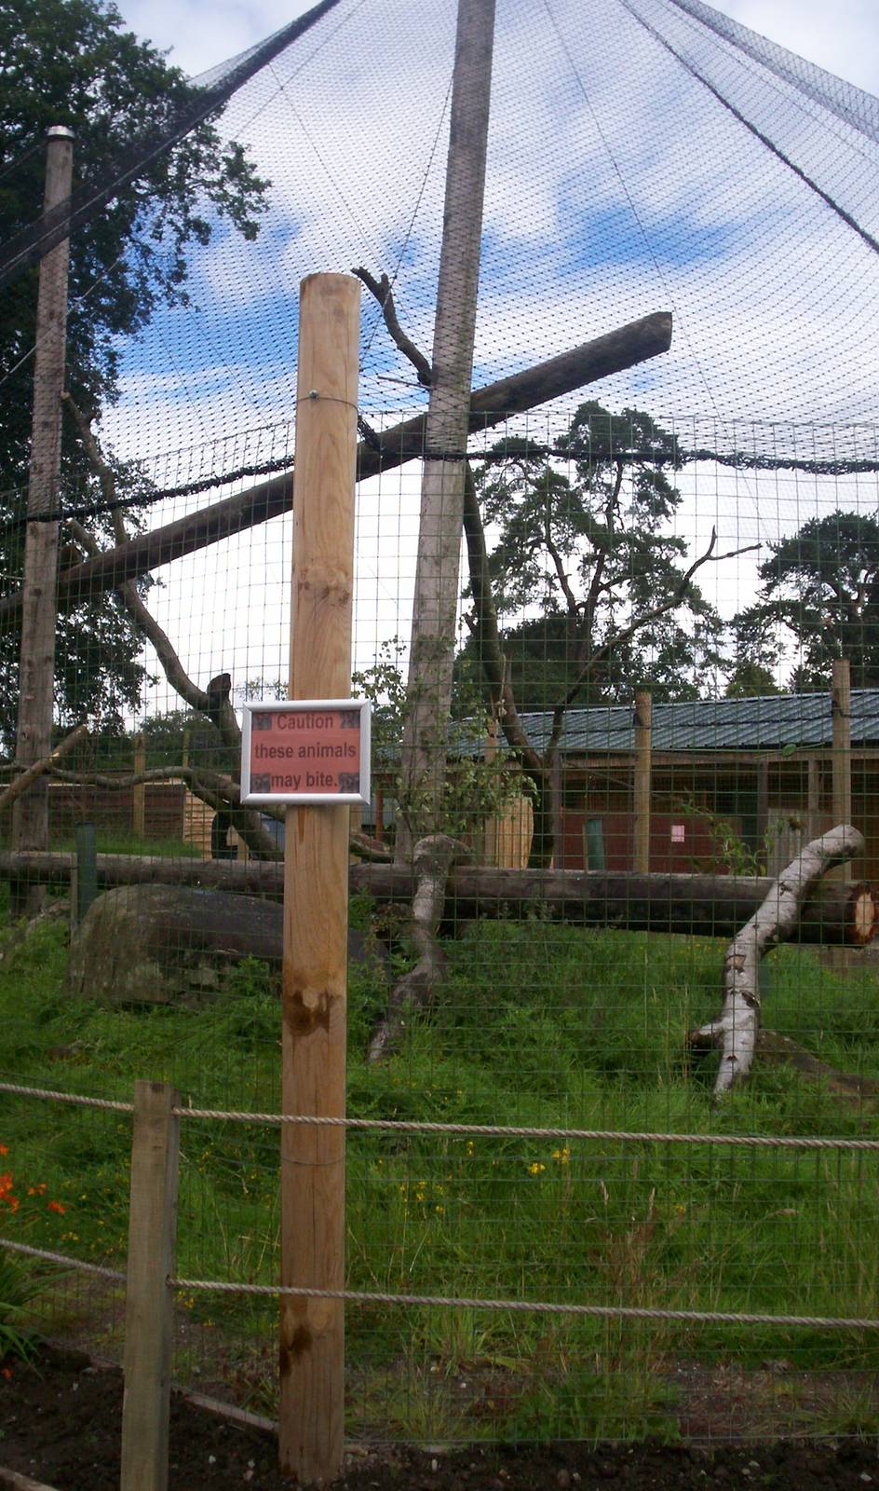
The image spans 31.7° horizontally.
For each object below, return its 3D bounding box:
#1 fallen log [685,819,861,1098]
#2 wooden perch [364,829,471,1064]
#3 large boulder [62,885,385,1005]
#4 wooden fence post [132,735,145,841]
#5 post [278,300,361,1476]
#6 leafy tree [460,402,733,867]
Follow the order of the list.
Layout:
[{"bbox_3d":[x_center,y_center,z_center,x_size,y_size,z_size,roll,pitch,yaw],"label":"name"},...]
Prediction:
[{"bbox_3d":[1.805,1.132,8.300,0.900,1.330,0.850,1,-3,0],"label":"fallen log"},{"bbox_3d":[-0.129,1.205,9.300,0.580,1.250,0.800,1,-3,0],"label":"wooden perch"},{"bbox_3d":[-1.449,1.340,10.400,2.050,0.820,1.200,1,-3,0],"label":"large boulder"},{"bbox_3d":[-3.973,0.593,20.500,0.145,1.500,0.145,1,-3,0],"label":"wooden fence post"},{"bbox_3d":[-0.280,0.276,3.615,0.147,2.796,0.147,1,-3,0],"label":"post"},{"bbox_3d":[3.291,-2.332,32.242,5.500,9.794,5.200,1,-3,0],"label":"leafy tree"}]

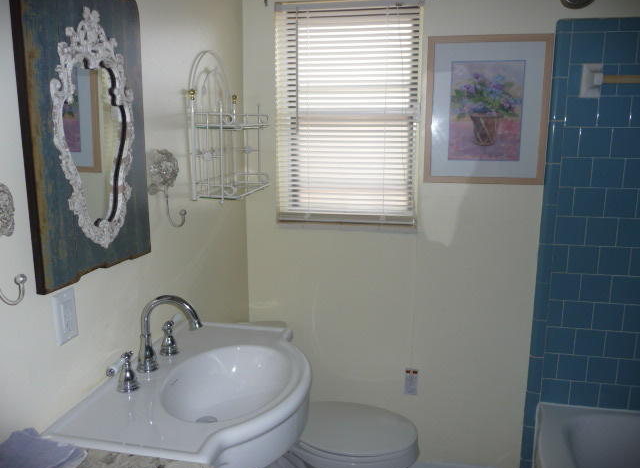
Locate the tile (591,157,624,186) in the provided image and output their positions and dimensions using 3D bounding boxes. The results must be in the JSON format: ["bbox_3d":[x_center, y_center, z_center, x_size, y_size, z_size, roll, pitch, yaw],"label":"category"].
[{"bbox_3d":[1.056,-0.222,1.899,0.108,0.108,0.010,2,10,10],"label":"tile"}]

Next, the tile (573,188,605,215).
[{"bbox_3d":[1.009,-0.118,1.942,0.107,0.108,0.010,2,10,10],"label":"tile"}]

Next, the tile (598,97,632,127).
[{"bbox_3d":[1.058,-0.439,1.864,0.108,0.108,0.010,2,11,9],"label":"tile"}]

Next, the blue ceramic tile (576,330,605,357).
[{"bbox_3d":[1.059,0.426,2.029,0.107,0.108,0.010,2,10,10],"label":"blue ceramic tile"}]

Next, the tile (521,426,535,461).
[{"bbox_3d":[0.863,0.861,2.132,0.051,0.152,0.015,2,10,10],"label":"tile"}]

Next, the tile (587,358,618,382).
[{"bbox_3d":[1.106,0.534,2.028,0.108,0.108,0.010,2,10,10],"label":"tile"}]

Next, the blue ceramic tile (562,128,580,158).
[{"bbox_3d":[0.922,-0.336,1.906,0.053,0.108,0.010,2,11,9],"label":"blue ceramic tile"}]

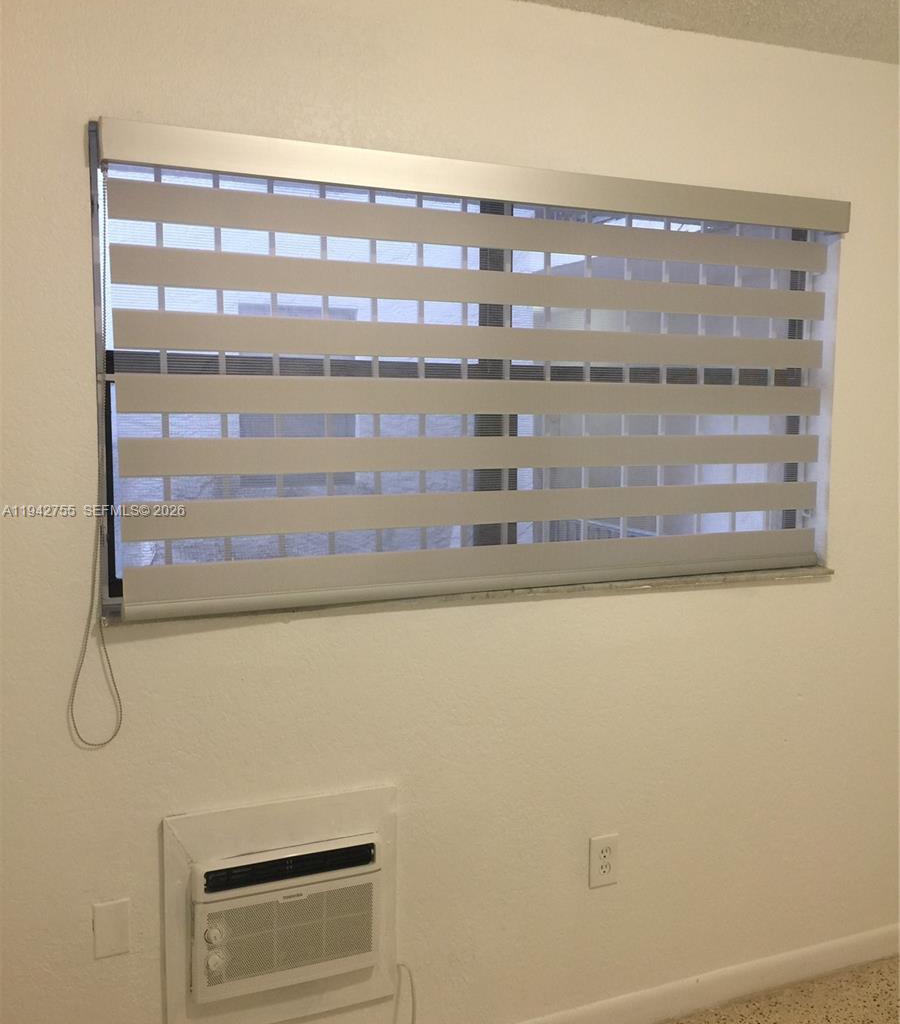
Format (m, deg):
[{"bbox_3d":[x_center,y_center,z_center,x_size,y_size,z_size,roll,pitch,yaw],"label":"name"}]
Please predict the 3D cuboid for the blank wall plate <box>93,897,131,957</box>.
[{"bbox_3d":[-0.677,0.836,2.016,0.070,0.115,0.009,-2,6,-23],"label":"blank wall plate"}]

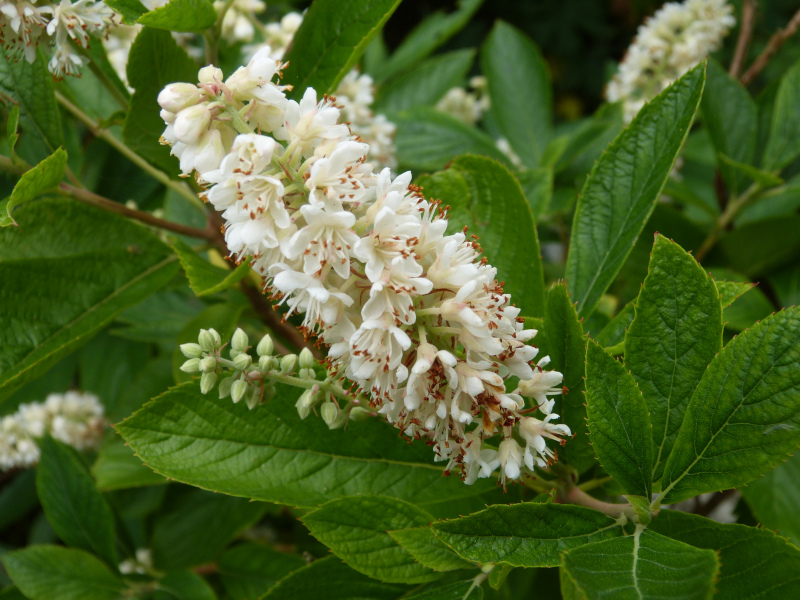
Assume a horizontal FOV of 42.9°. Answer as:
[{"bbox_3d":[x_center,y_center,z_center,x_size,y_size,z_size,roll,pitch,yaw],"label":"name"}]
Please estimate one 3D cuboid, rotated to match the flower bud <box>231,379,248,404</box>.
[{"bbox_3d":[-0.040,0.023,0.253,0.004,0.006,0.004,13,-12,0],"label":"flower bud"}]

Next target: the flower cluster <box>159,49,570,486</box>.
[{"bbox_3d":[-0.008,-0.008,0.255,0.045,0.130,0.045,-39,10,0],"label":"flower cluster"}]

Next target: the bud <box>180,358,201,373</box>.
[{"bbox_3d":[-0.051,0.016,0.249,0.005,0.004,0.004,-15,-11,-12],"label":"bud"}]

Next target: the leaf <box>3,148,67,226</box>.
[{"bbox_3d":[-0.111,-0.035,0.310,0.026,0.009,0.013,-37,49,-4],"label":"leaf"}]

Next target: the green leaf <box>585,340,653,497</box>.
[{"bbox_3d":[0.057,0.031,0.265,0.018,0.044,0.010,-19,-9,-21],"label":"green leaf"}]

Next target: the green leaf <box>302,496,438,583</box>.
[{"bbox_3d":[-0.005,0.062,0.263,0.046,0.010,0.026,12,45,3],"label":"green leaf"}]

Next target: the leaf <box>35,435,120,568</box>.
[{"bbox_3d":[-0.119,0.076,0.380,0.025,0.055,0.010,-25,-9,-13],"label":"leaf"}]

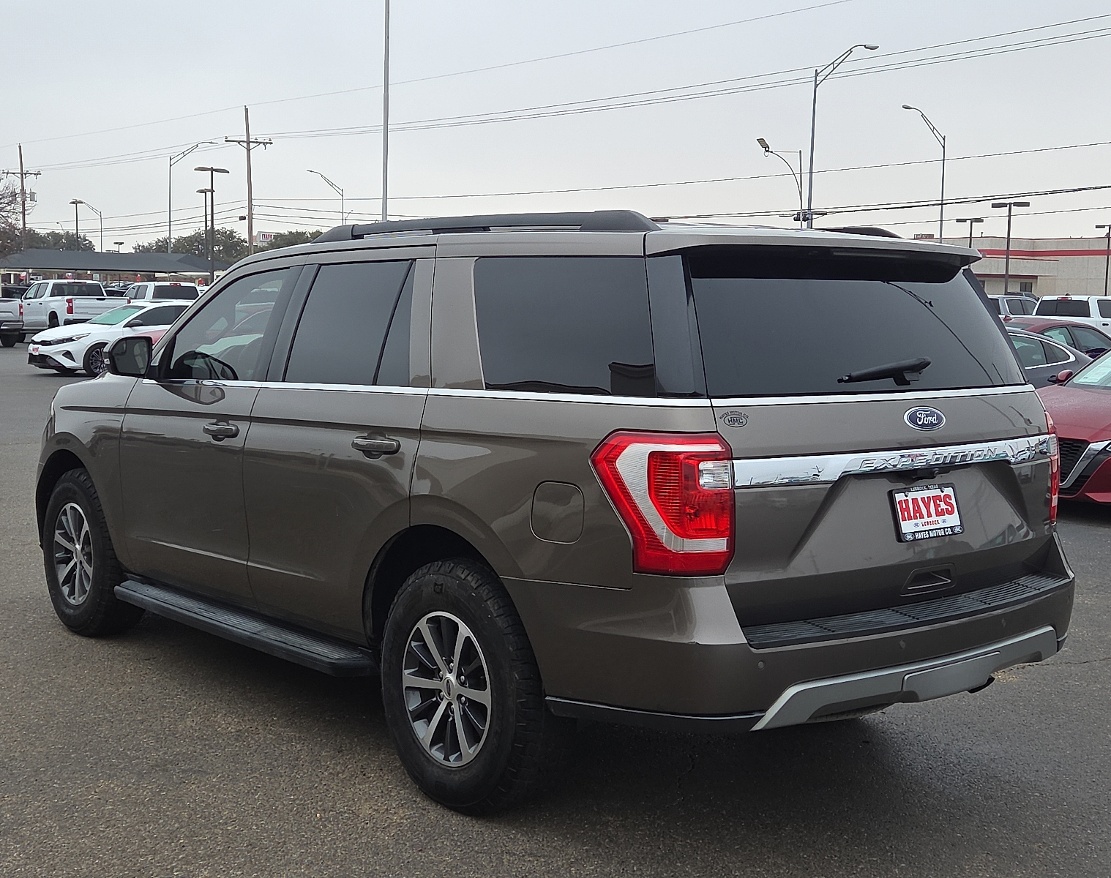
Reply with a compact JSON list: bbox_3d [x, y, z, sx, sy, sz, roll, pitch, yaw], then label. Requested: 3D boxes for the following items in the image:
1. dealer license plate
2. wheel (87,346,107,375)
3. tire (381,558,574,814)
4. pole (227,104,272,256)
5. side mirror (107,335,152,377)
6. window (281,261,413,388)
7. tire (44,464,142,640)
[{"bbox_3d":[1.130,0.219,4.295,0.311,0.165,0.025,-4,0,-40],"label":"dealer license plate"},{"bbox_3d":[-8.483,-1.451,26.553,0.480,0.480,0.200,-3,7,-40],"label":"wheel"},{"bbox_3d":[-0.263,0.807,4.669,0.280,0.825,0.825,-4,7,-40],"label":"tire"},{"bbox_3d":[-15.891,-11.248,73.531,2.440,11.727,0.350,-2,6,-30],"label":"pole"},{"bbox_3d":[-1.800,-0.349,5.969,0.215,0.185,0.150,-3,6,-40],"label":"side mirror"},{"bbox_3d":[-0.708,-0.409,4.997,0.040,0.445,0.816,14,-5,-40],"label":"window"},{"bbox_3d":[-2.250,0.548,6.981,0.270,0.810,0.810,-3,6,-40],"label":"tire"}]

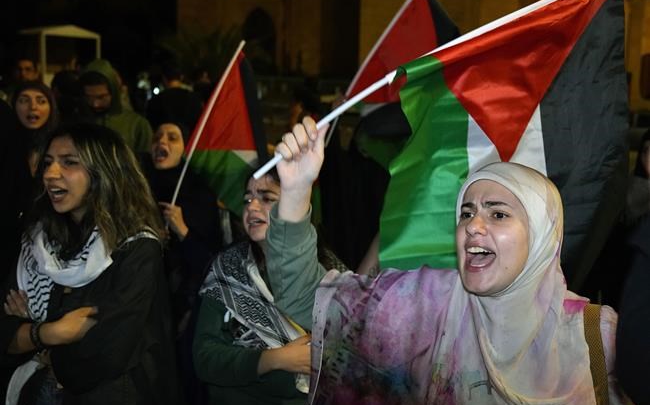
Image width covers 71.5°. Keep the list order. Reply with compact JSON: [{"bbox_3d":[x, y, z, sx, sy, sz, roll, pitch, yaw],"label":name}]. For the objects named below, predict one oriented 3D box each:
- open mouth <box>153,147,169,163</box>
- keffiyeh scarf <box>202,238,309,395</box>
[{"bbox_3d":[-0.656,-0.192,1.800,0.058,0.060,0.030,3,-3,22],"label":"open mouth"},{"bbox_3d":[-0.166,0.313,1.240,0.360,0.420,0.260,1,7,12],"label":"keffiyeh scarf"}]

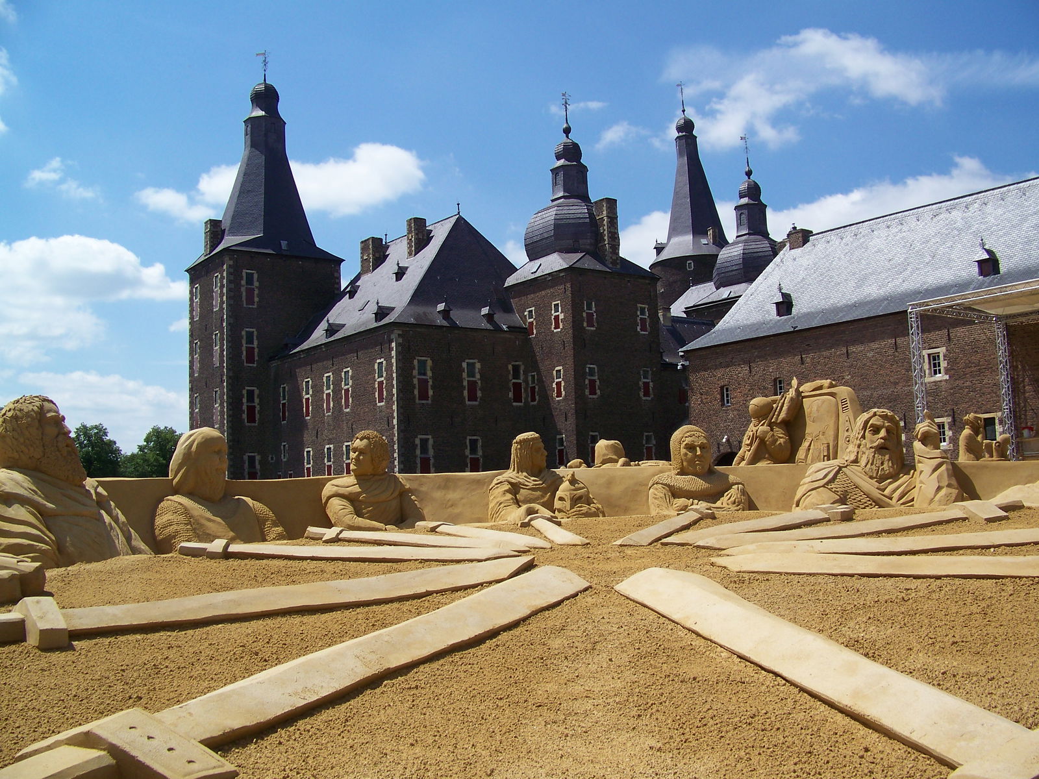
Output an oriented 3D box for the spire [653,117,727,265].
[{"bbox_3d":[15.298,-18.199,98.012,7.297,14.045,7.297,-2,-6,0],"label":"spire"}]

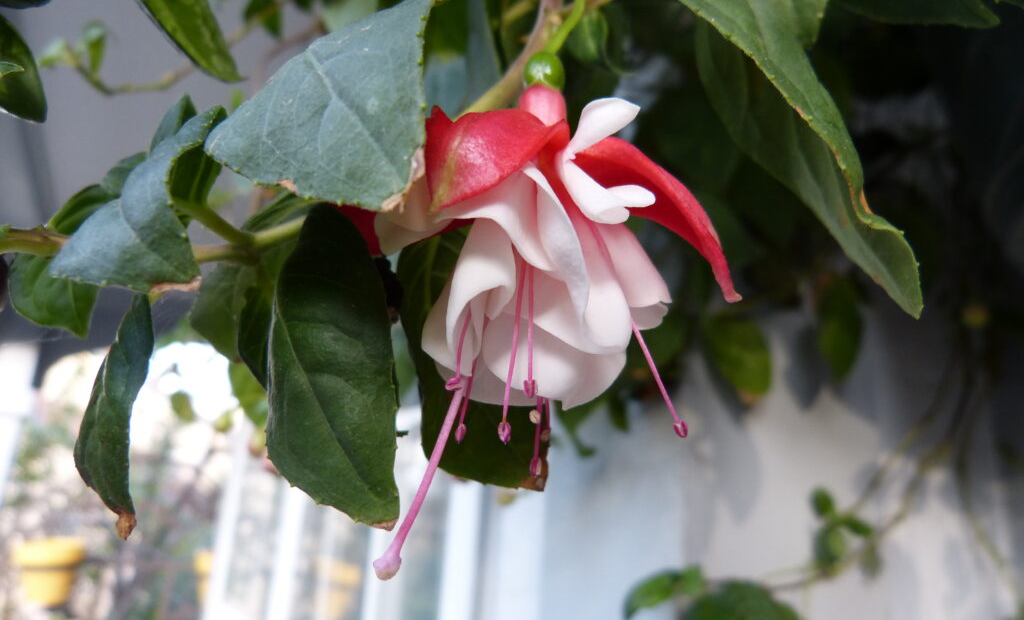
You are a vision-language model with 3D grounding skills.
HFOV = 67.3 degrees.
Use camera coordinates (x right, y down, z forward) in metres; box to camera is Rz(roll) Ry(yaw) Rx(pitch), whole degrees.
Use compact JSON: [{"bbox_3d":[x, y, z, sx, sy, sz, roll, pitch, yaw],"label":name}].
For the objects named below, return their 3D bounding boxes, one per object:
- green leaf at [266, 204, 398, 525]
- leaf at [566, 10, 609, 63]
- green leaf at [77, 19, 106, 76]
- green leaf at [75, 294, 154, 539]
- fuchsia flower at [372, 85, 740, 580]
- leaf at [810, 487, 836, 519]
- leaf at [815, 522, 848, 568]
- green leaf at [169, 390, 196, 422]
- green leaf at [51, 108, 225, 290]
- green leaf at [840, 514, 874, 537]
[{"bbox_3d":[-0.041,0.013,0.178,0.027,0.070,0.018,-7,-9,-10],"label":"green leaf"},{"bbox_3d":[0.020,-0.071,0.200,0.011,0.015,0.006,1,-15,6],"label":"leaf"},{"bbox_3d":[-0.148,-0.092,0.270,0.011,0.020,0.011,8,-17,-15],"label":"green leaf"},{"bbox_3d":[-0.087,0.023,0.168,0.019,0.053,0.016,7,-17,-13],"label":"green leaf"},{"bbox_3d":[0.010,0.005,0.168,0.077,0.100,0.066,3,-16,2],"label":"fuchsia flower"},{"bbox_3d":[0.174,0.108,0.430,0.013,0.018,0.007,-15,-12,3],"label":"leaf"},{"bbox_3d":[0.170,0.126,0.410,0.018,0.024,0.011,0,-17,11],"label":"leaf"},{"bbox_3d":[-0.124,0.036,0.290,0.011,0.012,0.006,6,-17,-11],"label":"green leaf"},{"bbox_3d":[-0.079,-0.023,0.163,0.036,0.037,0.026,7,-17,-13],"label":"green leaf"},{"bbox_3d":[0.193,0.120,0.430,0.021,0.013,0.006,26,-51,9],"label":"green leaf"}]

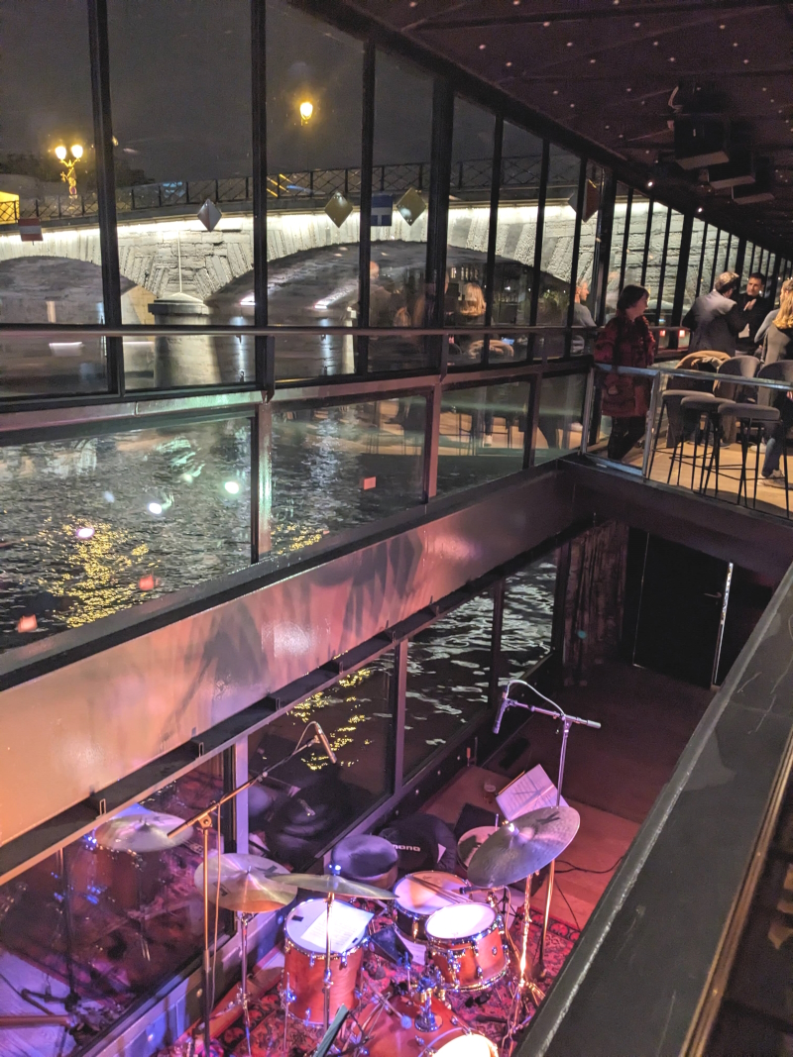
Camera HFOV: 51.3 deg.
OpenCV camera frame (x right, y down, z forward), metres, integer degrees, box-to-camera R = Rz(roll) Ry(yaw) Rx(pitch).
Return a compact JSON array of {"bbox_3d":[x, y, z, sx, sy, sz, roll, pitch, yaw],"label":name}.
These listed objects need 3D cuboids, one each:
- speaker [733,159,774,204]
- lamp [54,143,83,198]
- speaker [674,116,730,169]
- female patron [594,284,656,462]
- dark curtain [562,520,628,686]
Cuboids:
[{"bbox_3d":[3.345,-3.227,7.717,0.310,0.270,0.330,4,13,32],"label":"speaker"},{"bbox_3d":[-16.558,-17.546,42.016,1.450,3.811,0.500,11,17,28],"label":"lamp"},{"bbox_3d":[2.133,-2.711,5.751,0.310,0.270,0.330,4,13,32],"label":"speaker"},{"bbox_3d":[2.140,-1.427,7.740,0.520,1.670,0.390,-1,15,-12],"label":"female patron"},{"bbox_3d":[2.228,0.727,9.020,0.260,1.760,1.120,11,17,30],"label":"dark curtain"}]

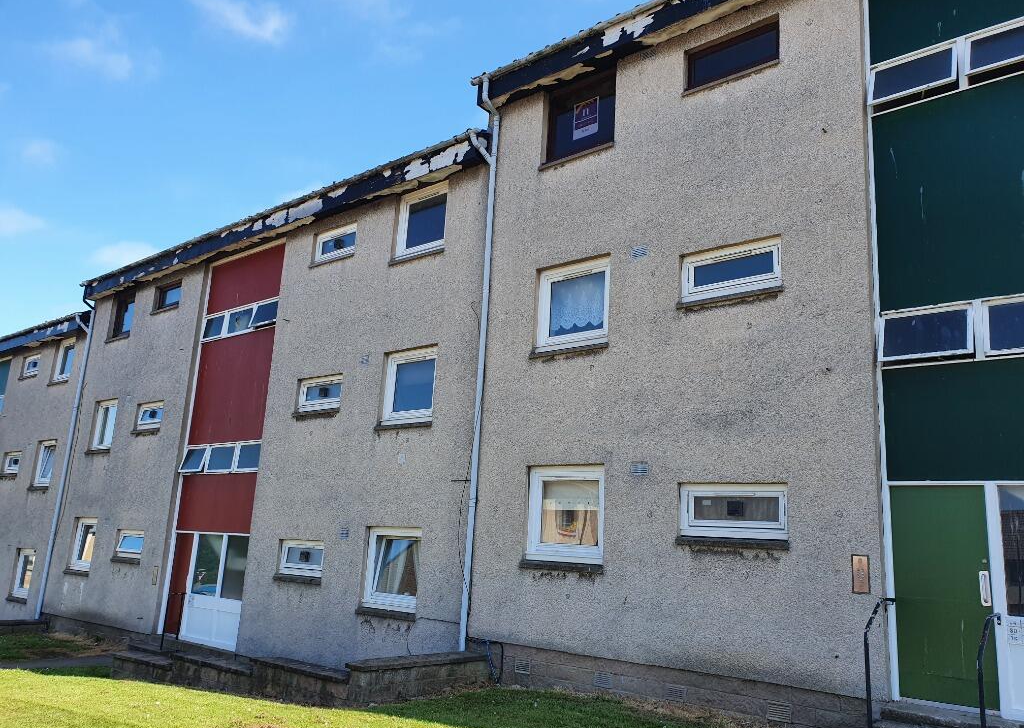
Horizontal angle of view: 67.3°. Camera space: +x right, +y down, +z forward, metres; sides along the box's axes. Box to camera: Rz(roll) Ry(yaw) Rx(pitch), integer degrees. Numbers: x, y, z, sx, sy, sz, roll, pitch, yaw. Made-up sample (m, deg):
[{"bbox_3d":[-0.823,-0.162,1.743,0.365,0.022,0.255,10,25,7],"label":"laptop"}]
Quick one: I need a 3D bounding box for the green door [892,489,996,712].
[{"bbox_3d":[3.994,2.113,7.144,0.791,1.937,0.060,-8,-17,38],"label":"green door"}]

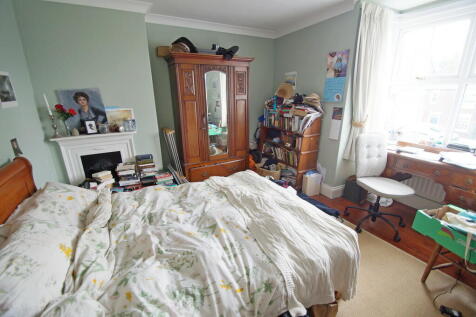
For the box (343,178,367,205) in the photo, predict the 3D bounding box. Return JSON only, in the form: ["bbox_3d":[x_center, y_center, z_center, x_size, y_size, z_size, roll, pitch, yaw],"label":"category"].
[{"bbox_3d":[1.712,0.465,2.829,0.210,0.270,0.250,-9,18,-25],"label":"box"}]

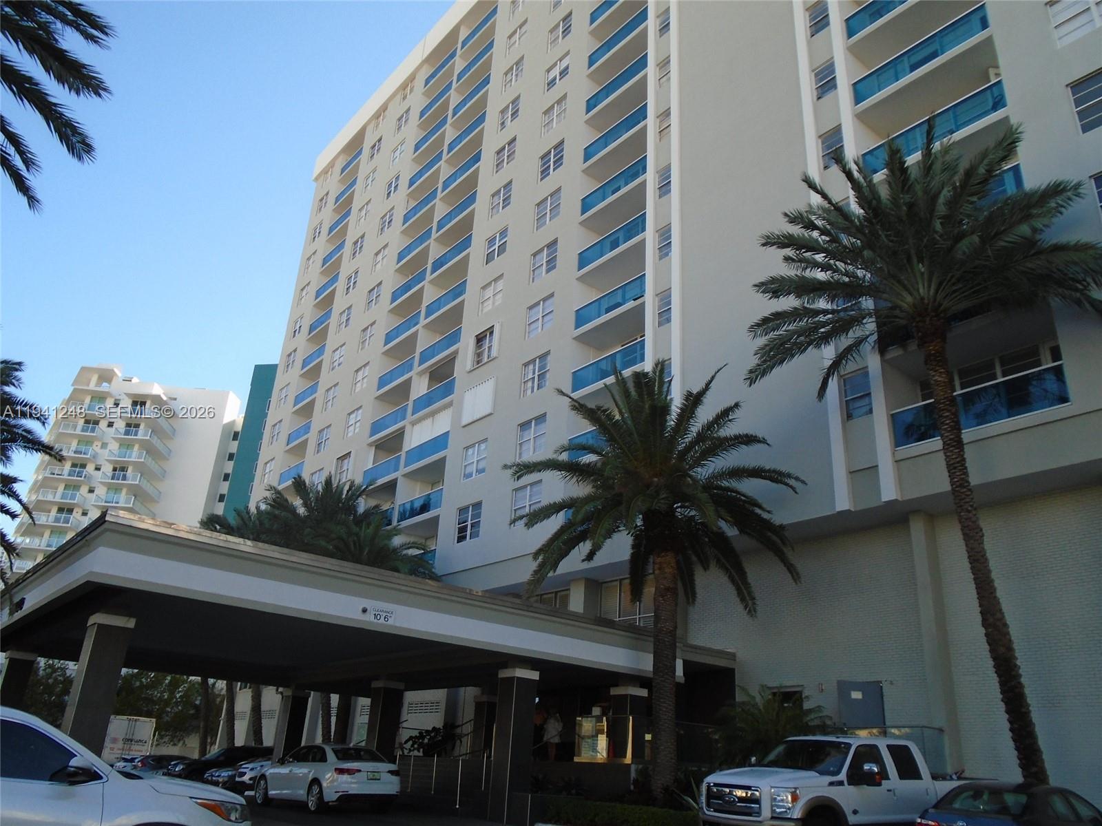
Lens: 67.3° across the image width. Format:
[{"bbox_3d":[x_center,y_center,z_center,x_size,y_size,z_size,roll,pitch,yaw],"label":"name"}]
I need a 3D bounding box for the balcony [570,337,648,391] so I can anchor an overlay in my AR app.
[{"bbox_3d":[2.134,-1.640,30.588,0.200,1.008,3.976,21,-29,-35],"label":"balcony"}]

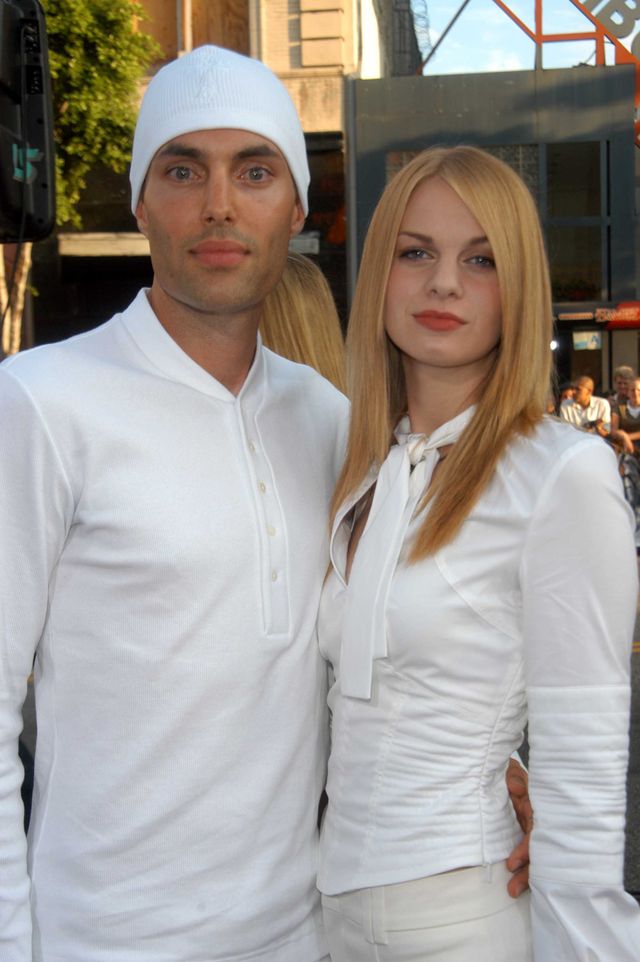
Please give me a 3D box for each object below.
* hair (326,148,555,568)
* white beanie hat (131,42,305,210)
[{"bbox_3d":[0.122,-0.135,1.545,0.215,0.410,0.235,3,2,11],"label":"hair"},{"bbox_3d":[-0.095,-0.322,1.430,0.168,0.175,0.212,0,2,-3],"label":"white beanie hat"}]

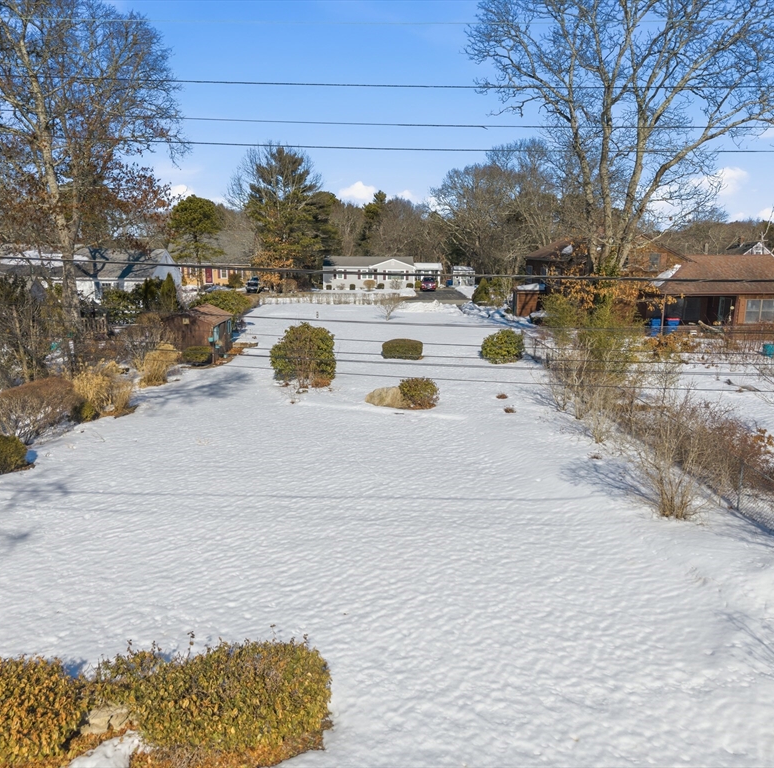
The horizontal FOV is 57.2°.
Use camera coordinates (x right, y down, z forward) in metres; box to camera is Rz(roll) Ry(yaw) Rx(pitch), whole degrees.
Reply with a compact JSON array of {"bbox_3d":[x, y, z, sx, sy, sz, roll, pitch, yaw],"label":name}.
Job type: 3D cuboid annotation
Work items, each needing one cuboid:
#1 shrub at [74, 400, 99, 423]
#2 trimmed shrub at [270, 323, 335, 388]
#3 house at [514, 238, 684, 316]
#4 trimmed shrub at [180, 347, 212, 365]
[{"bbox_3d":[-10.314,0.937,24.330,0.925,0.692,0.925,0,11,0],"label":"shrub"},{"bbox_3d":[-3.611,-1.320,30.519,2.794,2.655,2.794,0,11,0],"label":"trimmed shrub"},{"bbox_3d":[15.600,-7.736,53.516,10.500,5.600,8.000,0,11,0],"label":"house"},{"bbox_3d":[-9.400,-1.389,35.302,1.450,0.820,1.300,0,11,0],"label":"trimmed shrub"}]

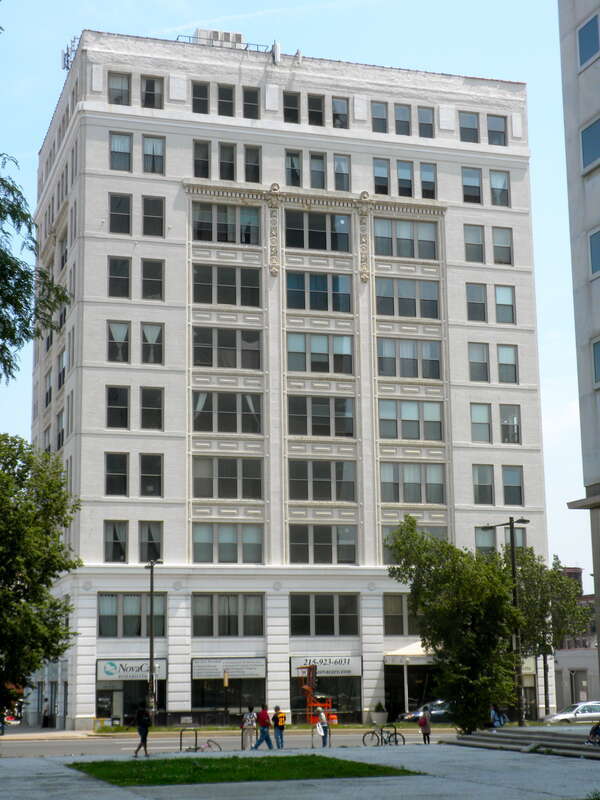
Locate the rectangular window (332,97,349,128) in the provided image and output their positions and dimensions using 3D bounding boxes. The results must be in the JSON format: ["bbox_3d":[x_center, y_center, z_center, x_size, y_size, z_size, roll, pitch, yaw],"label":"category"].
[{"bbox_3d":[2.654,-18.660,90.273,1.092,2.008,0.200,3,-12,-17],"label":"rectangular window"}]

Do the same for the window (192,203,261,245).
[{"bbox_3d":[-4.474,-10.830,85.153,4.278,2.498,0.150,3,-12,-17],"label":"window"}]

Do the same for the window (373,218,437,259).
[{"bbox_3d":[6.641,-10.024,86.575,4.207,2.446,0.200,3,-11,-17],"label":"window"}]

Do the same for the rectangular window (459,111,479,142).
[{"bbox_3d":[10.746,-17.287,87.898,1.334,2.000,0.220,3,-12,-17],"label":"rectangular window"}]

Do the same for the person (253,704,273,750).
[{"bbox_3d":[-1.430,12.496,52.968,0.720,1.720,0.520,-1,-11,3],"label":"person"}]

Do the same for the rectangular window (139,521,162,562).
[{"bbox_3d":[-8.390,8.012,78.203,1.378,2.349,0.200,3,-11,-17],"label":"rectangular window"}]

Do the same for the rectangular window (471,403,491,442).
[{"bbox_3d":[11.173,1.475,85.485,1.393,2.445,0.200,3,-12,-17],"label":"rectangular window"}]

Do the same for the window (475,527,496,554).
[{"bbox_3d":[11.782,9.344,88.027,1.450,2.480,0.250,3,-12,-17],"label":"window"}]

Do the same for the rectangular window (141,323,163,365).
[{"bbox_3d":[-8.886,-3.394,83.606,1.370,2.548,0.200,3,-12,-17],"label":"rectangular window"}]

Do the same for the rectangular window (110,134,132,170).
[{"bbox_3d":[-10.544,-14.645,81.975,1.342,2.406,0.200,3,-11,-17],"label":"rectangular window"}]

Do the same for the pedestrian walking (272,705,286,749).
[{"bbox_3d":[-0.840,13.475,56.966,0.520,1.740,0.380,7,-14,-37],"label":"pedestrian walking"}]

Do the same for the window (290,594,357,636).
[{"bbox_3d":[1.502,13.001,84.015,4.419,2.579,0.250,3,-12,-17],"label":"window"}]

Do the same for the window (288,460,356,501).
[{"bbox_3d":[1.382,4.975,85.577,4.359,2.522,0.250,3,-12,-17],"label":"window"}]

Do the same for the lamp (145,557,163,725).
[{"bbox_3d":[-7.610,12.653,72.351,0.350,8.699,3.000,3,-11,-17],"label":"lamp"}]

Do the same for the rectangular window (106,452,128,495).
[{"bbox_3d":[-10.148,4.132,76.970,1.267,2.406,0.220,3,-12,-17],"label":"rectangular window"}]

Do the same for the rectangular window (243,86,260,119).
[{"bbox_3d":[-3.010,-18.667,87.225,1.056,2.082,0.150,3,-12,-17],"label":"rectangular window"}]

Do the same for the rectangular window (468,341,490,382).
[{"bbox_3d":[11.661,-2.402,90.331,1.431,2.565,0.250,3,-12,-17],"label":"rectangular window"}]

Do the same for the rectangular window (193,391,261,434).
[{"bbox_3d":[-4.197,0.730,80.982,4.199,2.456,0.200,3,-11,-17],"label":"rectangular window"}]

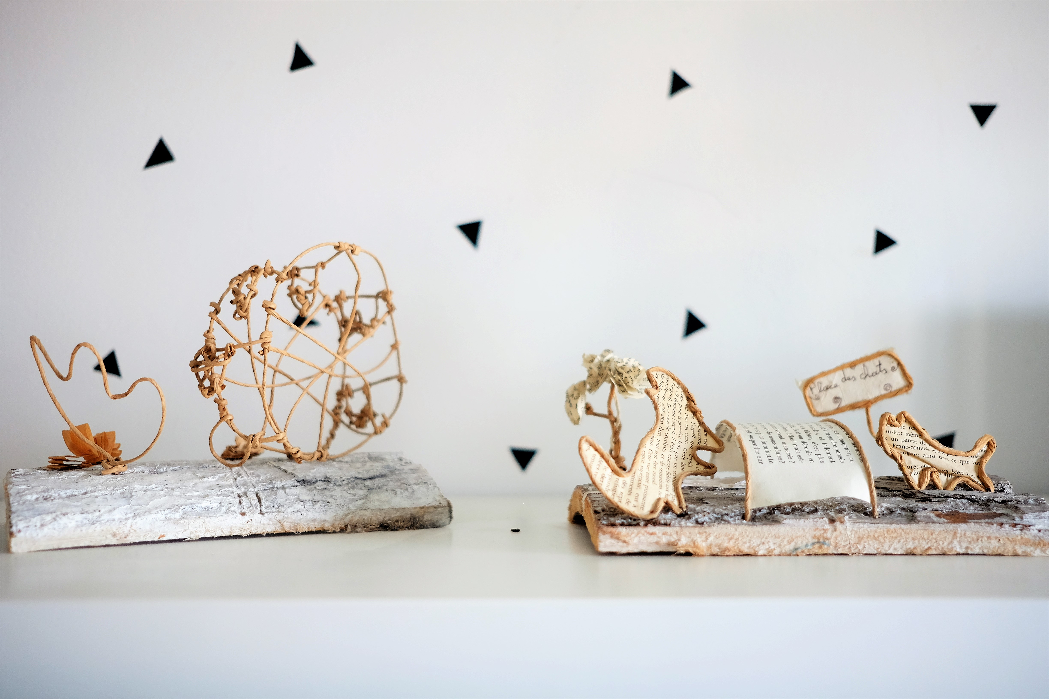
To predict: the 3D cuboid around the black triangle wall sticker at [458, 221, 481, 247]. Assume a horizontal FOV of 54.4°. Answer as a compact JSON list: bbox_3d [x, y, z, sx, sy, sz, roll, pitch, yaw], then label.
[{"bbox_3d":[-0.041,-0.087,0.767,0.018,0.020,0.002,0,2,0],"label":"black triangle wall sticker"}]

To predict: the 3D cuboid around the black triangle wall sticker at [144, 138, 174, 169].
[{"bbox_3d":[-0.274,-0.147,0.765,0.023,0.023,0.002,0,2,0],"label":"black triangle wall sticker"}]

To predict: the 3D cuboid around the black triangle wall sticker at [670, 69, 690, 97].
[{"bbox_3d":[0.116,-0.199,0.763,0.017,0.021,0.002,0,2,0],"label":"black triangle wall sticker"}]

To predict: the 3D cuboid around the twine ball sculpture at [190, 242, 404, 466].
[{"bbox_3d":[-0.149,0.003,0.670,0.134,0.140,0.120,0,2,0],"label":"twine ball sculpture"}]

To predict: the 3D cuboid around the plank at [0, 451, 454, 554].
[{"bbox_3d":[-0.185,0.096,0.660,0.260,0.036,0.088,-1,2,-17],"label":"plank"}]

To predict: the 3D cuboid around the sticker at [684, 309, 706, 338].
[{"bbox_3d":[0.128,-0.019,0.769,0.017,0.022,0.002,0,2,0],"label":"sticker"}]

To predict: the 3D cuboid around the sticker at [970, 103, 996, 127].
[{"bbox_3d":[0.343,-0.175,0.764,0.020,0.018,0.002,0,2,0],"label":"sticker"}]

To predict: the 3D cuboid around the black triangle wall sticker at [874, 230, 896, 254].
[{"bbox_3d":[0.271,-0.081,0.767,0.017,0.019,0.002,0,2,0],"label":"black triangle wall sticker"}]

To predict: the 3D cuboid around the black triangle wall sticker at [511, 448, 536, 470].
[{"bbox_3d":[-0.001,0.083,0.772,0.020,0.018,0.002,0,2,0],"label":"black triangle wall sticker"}]

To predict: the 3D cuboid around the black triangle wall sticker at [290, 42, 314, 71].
[{"bbox_3d":[-0.166,-0.219,0.762,0.018,0.022,0.002,0,2,0],"label":"black triangle wall sticker"}]

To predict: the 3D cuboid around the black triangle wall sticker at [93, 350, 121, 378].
[{"bbox_3d":[-0.315,0.011,0.770,0.022,0.021,0.002,0,2,0],"label":"black triangle wall sticker"}]

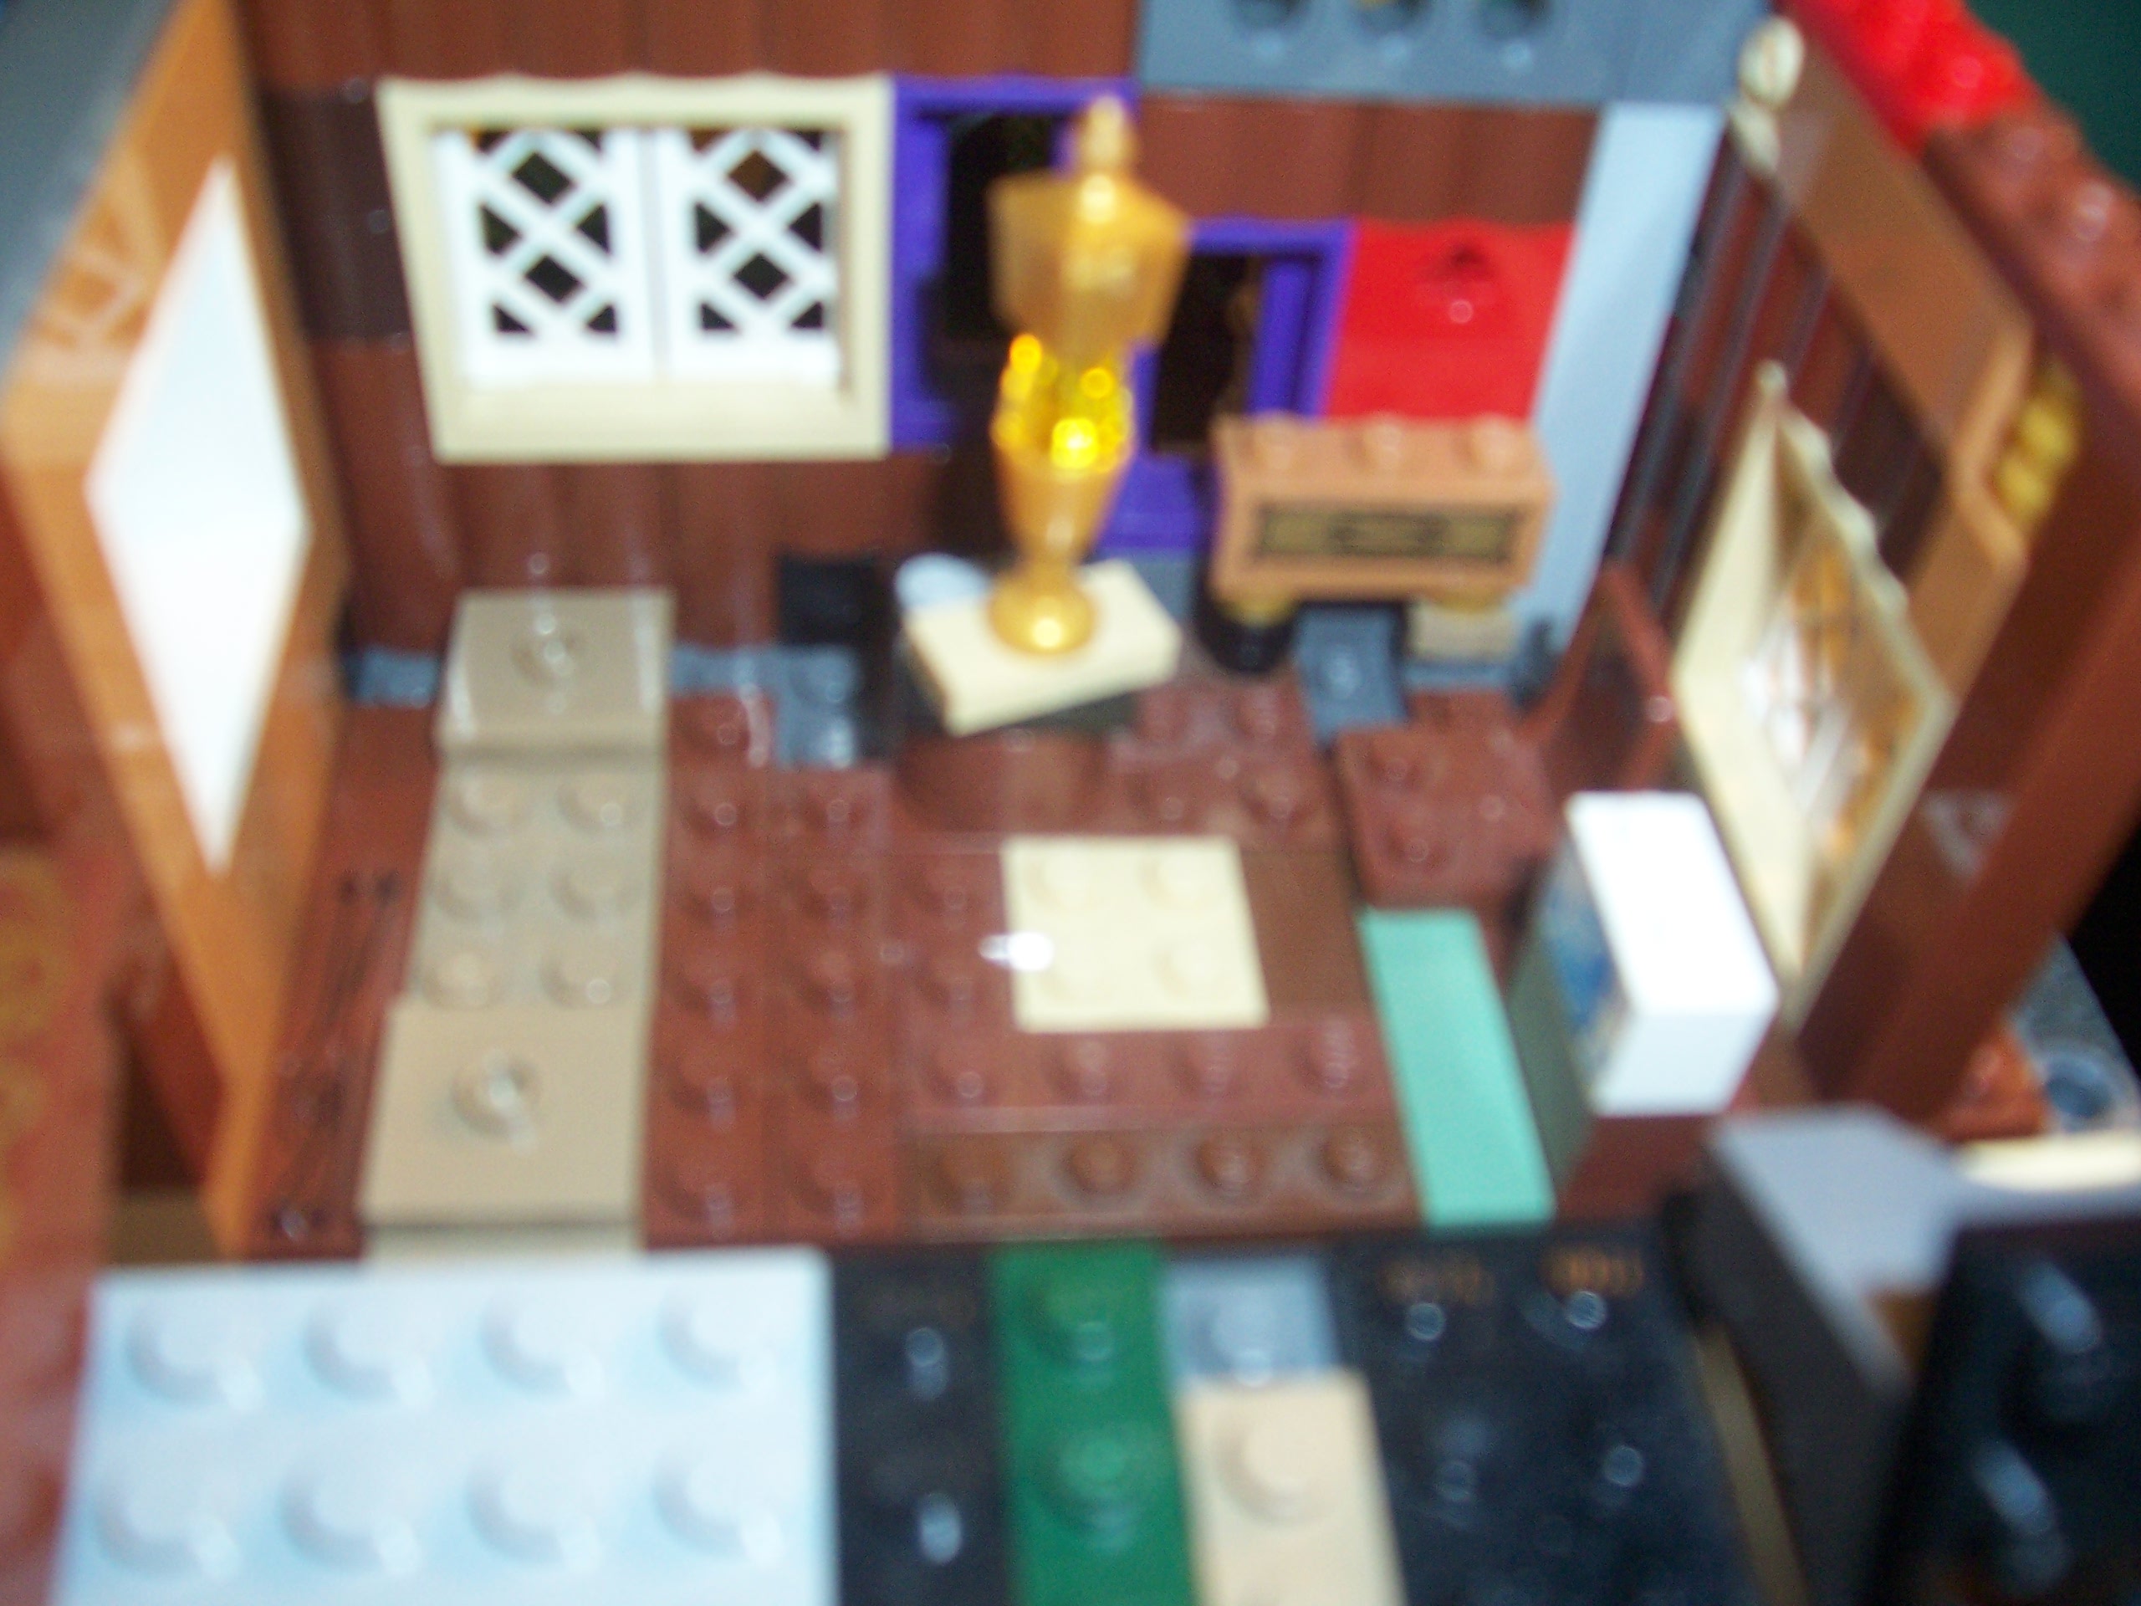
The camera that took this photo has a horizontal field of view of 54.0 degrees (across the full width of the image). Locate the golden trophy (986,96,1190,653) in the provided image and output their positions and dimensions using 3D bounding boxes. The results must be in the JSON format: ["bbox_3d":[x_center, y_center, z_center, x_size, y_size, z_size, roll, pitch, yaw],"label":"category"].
[{"bbox_3d":[0.000,-0.025,0.130,0.012,0.036,0.008,12,47,5],"label":"golden trophy"}]

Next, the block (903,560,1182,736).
[{"bbox_3d":[-0.002,-0.010,0.143,0.016,0.003,0.009,-18,51,-21],"label":"block"}]

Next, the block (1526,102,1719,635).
[{"bbox_3d":[0.038,-0.034,0.162,0.008,0.048,0.008,-2,47,-8],"label":"block"}]

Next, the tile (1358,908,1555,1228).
[{"bbox_3d":[0.025,0.018,0.141,0.008,0.003,0.024,-1,47,-6],"label":"tile"}]

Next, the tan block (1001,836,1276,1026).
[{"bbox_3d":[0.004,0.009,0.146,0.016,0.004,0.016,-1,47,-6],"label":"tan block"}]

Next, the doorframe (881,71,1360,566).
[{"bbox_3d":[0.003,-0.036,0.153,0.032,0.038,0.008,-2,47,-8],"label":"doorframe"}]

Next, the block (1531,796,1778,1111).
[{"bbox_3d":[0.034,0.008,0.123,0.008,0.010,0.016,-1,47,-6],"label":"block"}]

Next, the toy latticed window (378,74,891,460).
[{"bbox_3d":[-0.029,-0.038,0.146,0.032,0.029,0.008,-2,47,-8],"label":"toy latticed window"}]

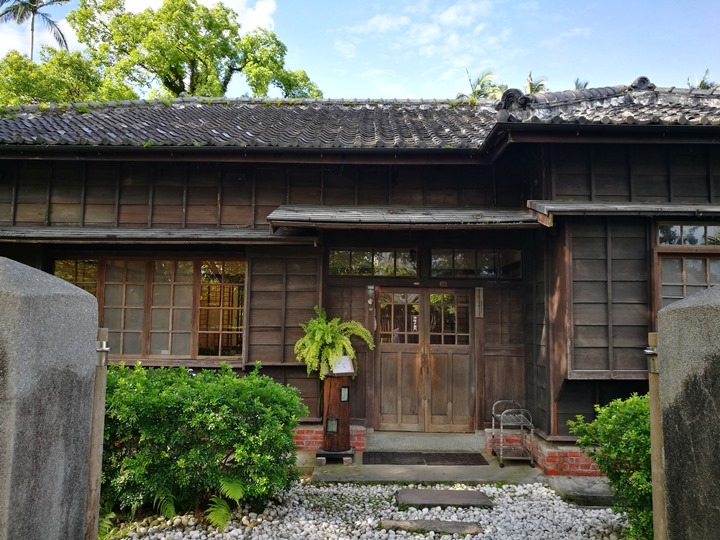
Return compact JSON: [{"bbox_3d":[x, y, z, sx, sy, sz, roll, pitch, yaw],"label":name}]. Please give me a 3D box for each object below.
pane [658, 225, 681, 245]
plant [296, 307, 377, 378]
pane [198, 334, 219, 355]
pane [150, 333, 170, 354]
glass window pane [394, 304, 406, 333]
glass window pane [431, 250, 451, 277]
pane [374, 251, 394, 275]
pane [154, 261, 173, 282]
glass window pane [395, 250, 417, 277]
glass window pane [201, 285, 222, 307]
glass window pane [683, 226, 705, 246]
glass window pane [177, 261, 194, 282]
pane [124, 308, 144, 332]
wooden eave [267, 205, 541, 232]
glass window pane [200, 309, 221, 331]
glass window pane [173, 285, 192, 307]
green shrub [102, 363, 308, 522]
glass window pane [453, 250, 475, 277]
[{"bbox_3d":[3.205,-0.358,5.804,0.221,0.207,0.025,1,-5,0],"label":"pane"},{"bbox_3d":[-0.299,0.838,6.579,0.914,0.844,0.850,1,-5,0],"label":"plant"},{"bbox_3d":[-1.910,0.941,7.097,0.254,0.304,0.030,0,-4,0],"label":"pane"},{"bbox_3d":[-2.517,0.928,7.101,0.254,0.279,0.030,0,-4,0],"label":"pane"},{"bbox_3d":[0.513,0.619,7.162,0.149,0.353,0.020,1,-5,1],"label":"glass window pane"},{"bbox_3d":[1.057,-0.079,7.217,0.278,0.339,0.020,1,-5,1],"label":"glass window pane"},{"bbox_3d":[0.318,-0.086,7.221,0.276,0.323,0.020,1,-5,0],"label":"pane"},{"bbox_3d":[-2.501,0.022,7.142,0.238,0.282,0.020,1,-5,0],"label":"pane"},{"bbox_3d":[0.601,-0.086,7.219,0.271,0.327,0.020,1,-5,0],"label":"glass window pane"},{"bbox_3d":[-1.901,0.333,7.171,0.266,0.284,0.020,1,-5,1],"label":"glass window pane"},{"bbox_3d":[3.452,-0.355,5.806,0.227,0.206,0.025,1,-5,0],"label":"glass window pane"},{"bbox_3d":[-2.243,0.021,7.201,0.236,0.281,0.020,1,-5,1],"label":"glass window pane"},{"bbox_3d":[-2.876,0.633,7.155,0.246,0.282,0.020,1,-5,1],"label":"pane"},{"bbox_3d":[0.504,-0.642,6.785,3.090,0.440,0.950,0,-4,0],"label":"wooden eave"},{"bbox_3d":[-1.899,0.641,7.144,0.261,0.276,0.020,1,-5,1],"label":"glass window pane"},{"bbox_3d":[-2.253,0.325,7.143,0.254,0.279,0.030,0,-4,0],"label":"glass window pane"},{"bbox_3d":[-1.666,1.584,5.536,2.257,1.261,1.350,0,-4,0],"label":"green shrub"},{"bbox_3d":[1.334,-0.083,7.252,0.283,0.334,0.030,0,-4,0],"label":"glass window pane"}]

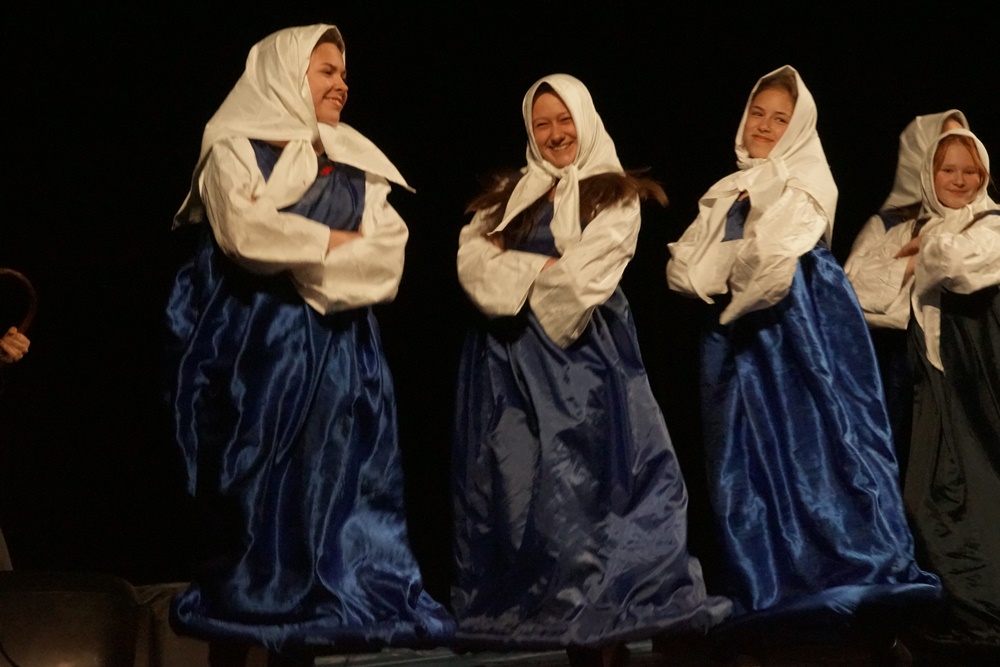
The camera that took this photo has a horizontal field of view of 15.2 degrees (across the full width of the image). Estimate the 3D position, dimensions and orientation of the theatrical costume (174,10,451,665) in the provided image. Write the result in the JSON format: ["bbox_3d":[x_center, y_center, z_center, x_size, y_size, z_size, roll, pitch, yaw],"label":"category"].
[{"bbox_3d":[-0.470,0.012,9.250,0.700,1.526,0.600,1,-1,-32],"label":"theatrical costume"}]

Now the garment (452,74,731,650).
[{"bbox_3d":[0.238,0.075,9.750,0.710,1.475,0.580,0,-1,15],"label":"garment"}]

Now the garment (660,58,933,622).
[{"bbox_3d":[0.797,0.047,9.850,0.700,1.475,0.600,-1,-1,38],"label":"garment"}]

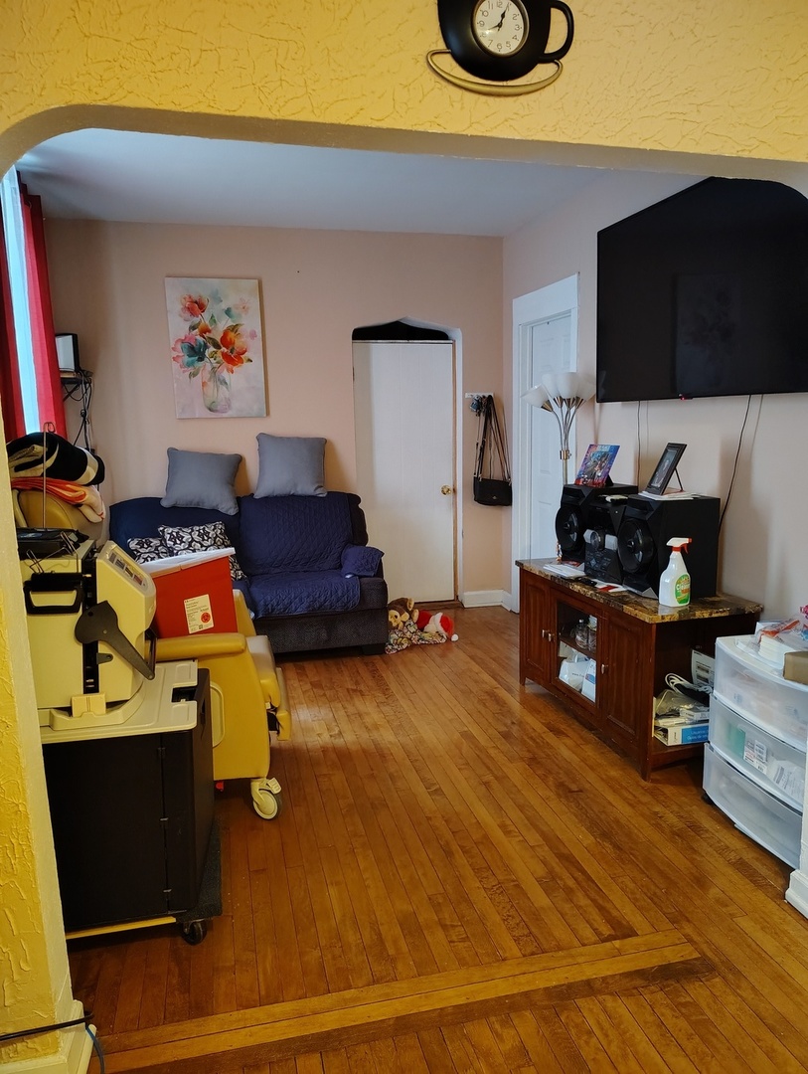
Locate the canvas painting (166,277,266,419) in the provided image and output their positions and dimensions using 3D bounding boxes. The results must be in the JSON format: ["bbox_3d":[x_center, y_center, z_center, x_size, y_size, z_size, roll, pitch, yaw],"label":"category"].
[{"bbox_3d":[-1.253,-1.266,5.011,0.605,0.920,0.030,-3,9,-13],"label":"canvas painting"}]

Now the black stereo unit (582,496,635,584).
[{"bbox_3d":[1.034,0.006,3.436,0.300,0.374,0.270,-3,9,-16],"label":"black stereo unit"}]

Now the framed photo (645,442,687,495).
[{"bbox_3d":[1.134,-0.279,3.175,0.060,0.223,0.180,23,7,-5],"label":"framed photo"}]

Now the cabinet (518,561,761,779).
[{"bbox_3d":[1.009,0.531,3.491,0.504,0.667,1.224,-3,9,-16],"label":"cabinet"}]

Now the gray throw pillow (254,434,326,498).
[{"bbox_3d":[-0.770,-0.481,5.044,0.460,0.430,0.140,0,-7,-13],"label":"gray throw pillow"}]

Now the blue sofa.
[{"bbox_3d":[-1.001,0.230,4.740,1.680,0.960,0.920,-3,9,-14],"label":"blue sofa"}]

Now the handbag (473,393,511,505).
[{"bbox_3d":[0.622,-0.624,5.466,0.260,0.800,0.140,-3,9,-14],"label":"handbag"}]

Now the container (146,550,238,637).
[{"bbox_3d":[-0.819,0.279,2.957,0.360,0.420,0.270,-12,8,-15],"label":"container"}]

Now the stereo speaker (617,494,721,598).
[{"bbox_3d":[1.118,0.033,3.179,0.310,0.405,0.275,-3,9,-13],"label":"stereo speaker"}]

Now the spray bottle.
[{"bbox_3d":[1.084,0.133,2.970,0.115,0.268,0.070,-3,9,-13],"label":"spray bottle"}]

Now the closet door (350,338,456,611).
[{"bbox_3d":[-0.005,-0.464,5.666,0.780,1.990,0.050,-3,9,-14],"label":"closet door"}]

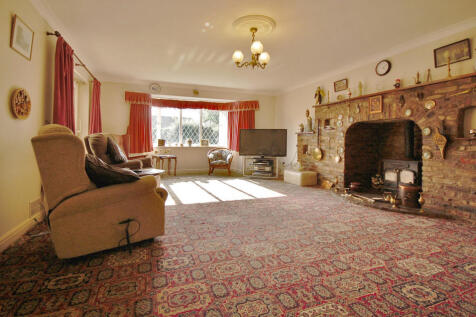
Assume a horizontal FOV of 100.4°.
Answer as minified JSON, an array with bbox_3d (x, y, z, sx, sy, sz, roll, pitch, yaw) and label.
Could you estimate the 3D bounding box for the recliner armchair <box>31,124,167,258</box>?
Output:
[{"bbox_3d":[-1.273,0.206,2.043,0.920,1.050,0.830,-4,6,-25],"label":"recliner armchair"}]

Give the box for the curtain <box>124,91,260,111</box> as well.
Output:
[{"bbox_3d":[-0.993,-1.423,5.161,3.300,0.300,0.600,-4,6,-22],"label":"curtain"}]

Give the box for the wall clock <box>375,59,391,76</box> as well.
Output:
[{"bbox_3d":[2.300,-1.441,3.150,0.040,0.250,0.250,-4,6,-25],"label":"wall clock"}]

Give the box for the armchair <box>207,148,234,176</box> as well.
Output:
[{"bbox_3d":[-0.459,0.105,5.200,0.660,0.720,0.620,-2,5,0],"label":"armchair"}]

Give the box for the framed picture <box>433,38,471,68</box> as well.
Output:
[{"bbox_3d":[2.644,-1.294,2.450,0.025,0.240,0.320,-4,6,-25],"label":"framed picture"}]

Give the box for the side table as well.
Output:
[{"bbox_3d":[-1.896,0.187,5.150,0.580,0.500,0.420,-4,6,-22],"label":"side table"}]

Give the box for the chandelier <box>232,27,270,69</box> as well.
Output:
[{"bbox_3d":[0.170,-1.399,2.500,0.480,0.520,0.480,-2,5,0],"label":"chandelier"}]

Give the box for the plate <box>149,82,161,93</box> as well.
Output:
[{"bbox_3d":[-1.909,-1.622,4.550,0.250,0.250,0.030,-4,6,-22],"label":"plate"}]

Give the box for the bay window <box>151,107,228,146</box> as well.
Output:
[{"bbox_3d":[-1.385,-0.882,5.550,2.100,1.180,0.400,-4,6,-22],"label":"bay window"}]

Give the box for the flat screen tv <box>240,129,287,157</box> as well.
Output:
[{"bbox_3d":[0.611,-0.371,4.750,1.140,0.670,0.090,0,5,12],"label":"flat screen tv"}]

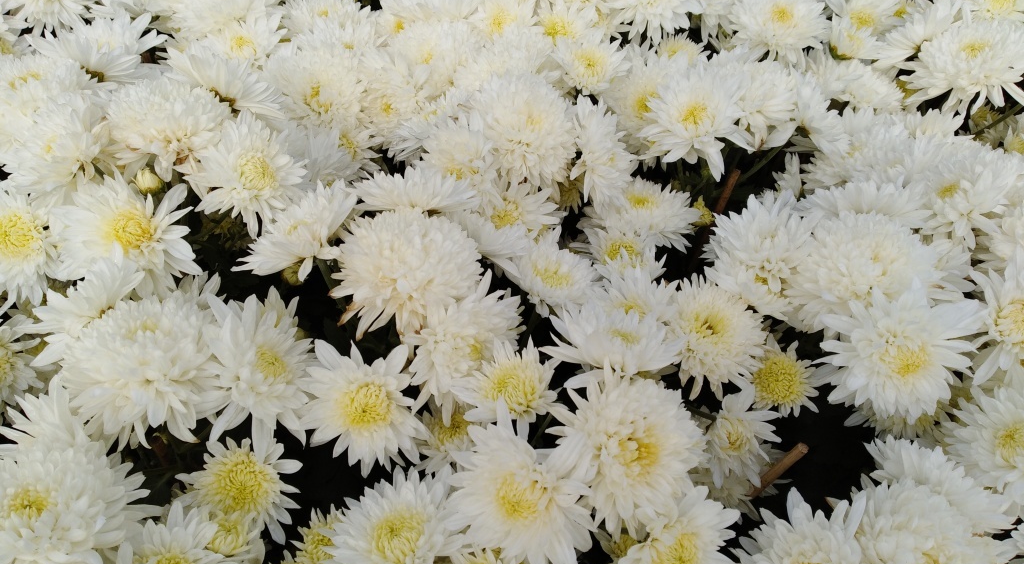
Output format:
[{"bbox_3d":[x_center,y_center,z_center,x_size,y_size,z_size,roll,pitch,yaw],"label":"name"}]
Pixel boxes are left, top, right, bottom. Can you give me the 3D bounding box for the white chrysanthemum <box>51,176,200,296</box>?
[{"bbox_3d":[-0.251,-0.029,0.500,0.089,0.045,0.089,6,62,-27],"label":"white chrysanthemum"}]

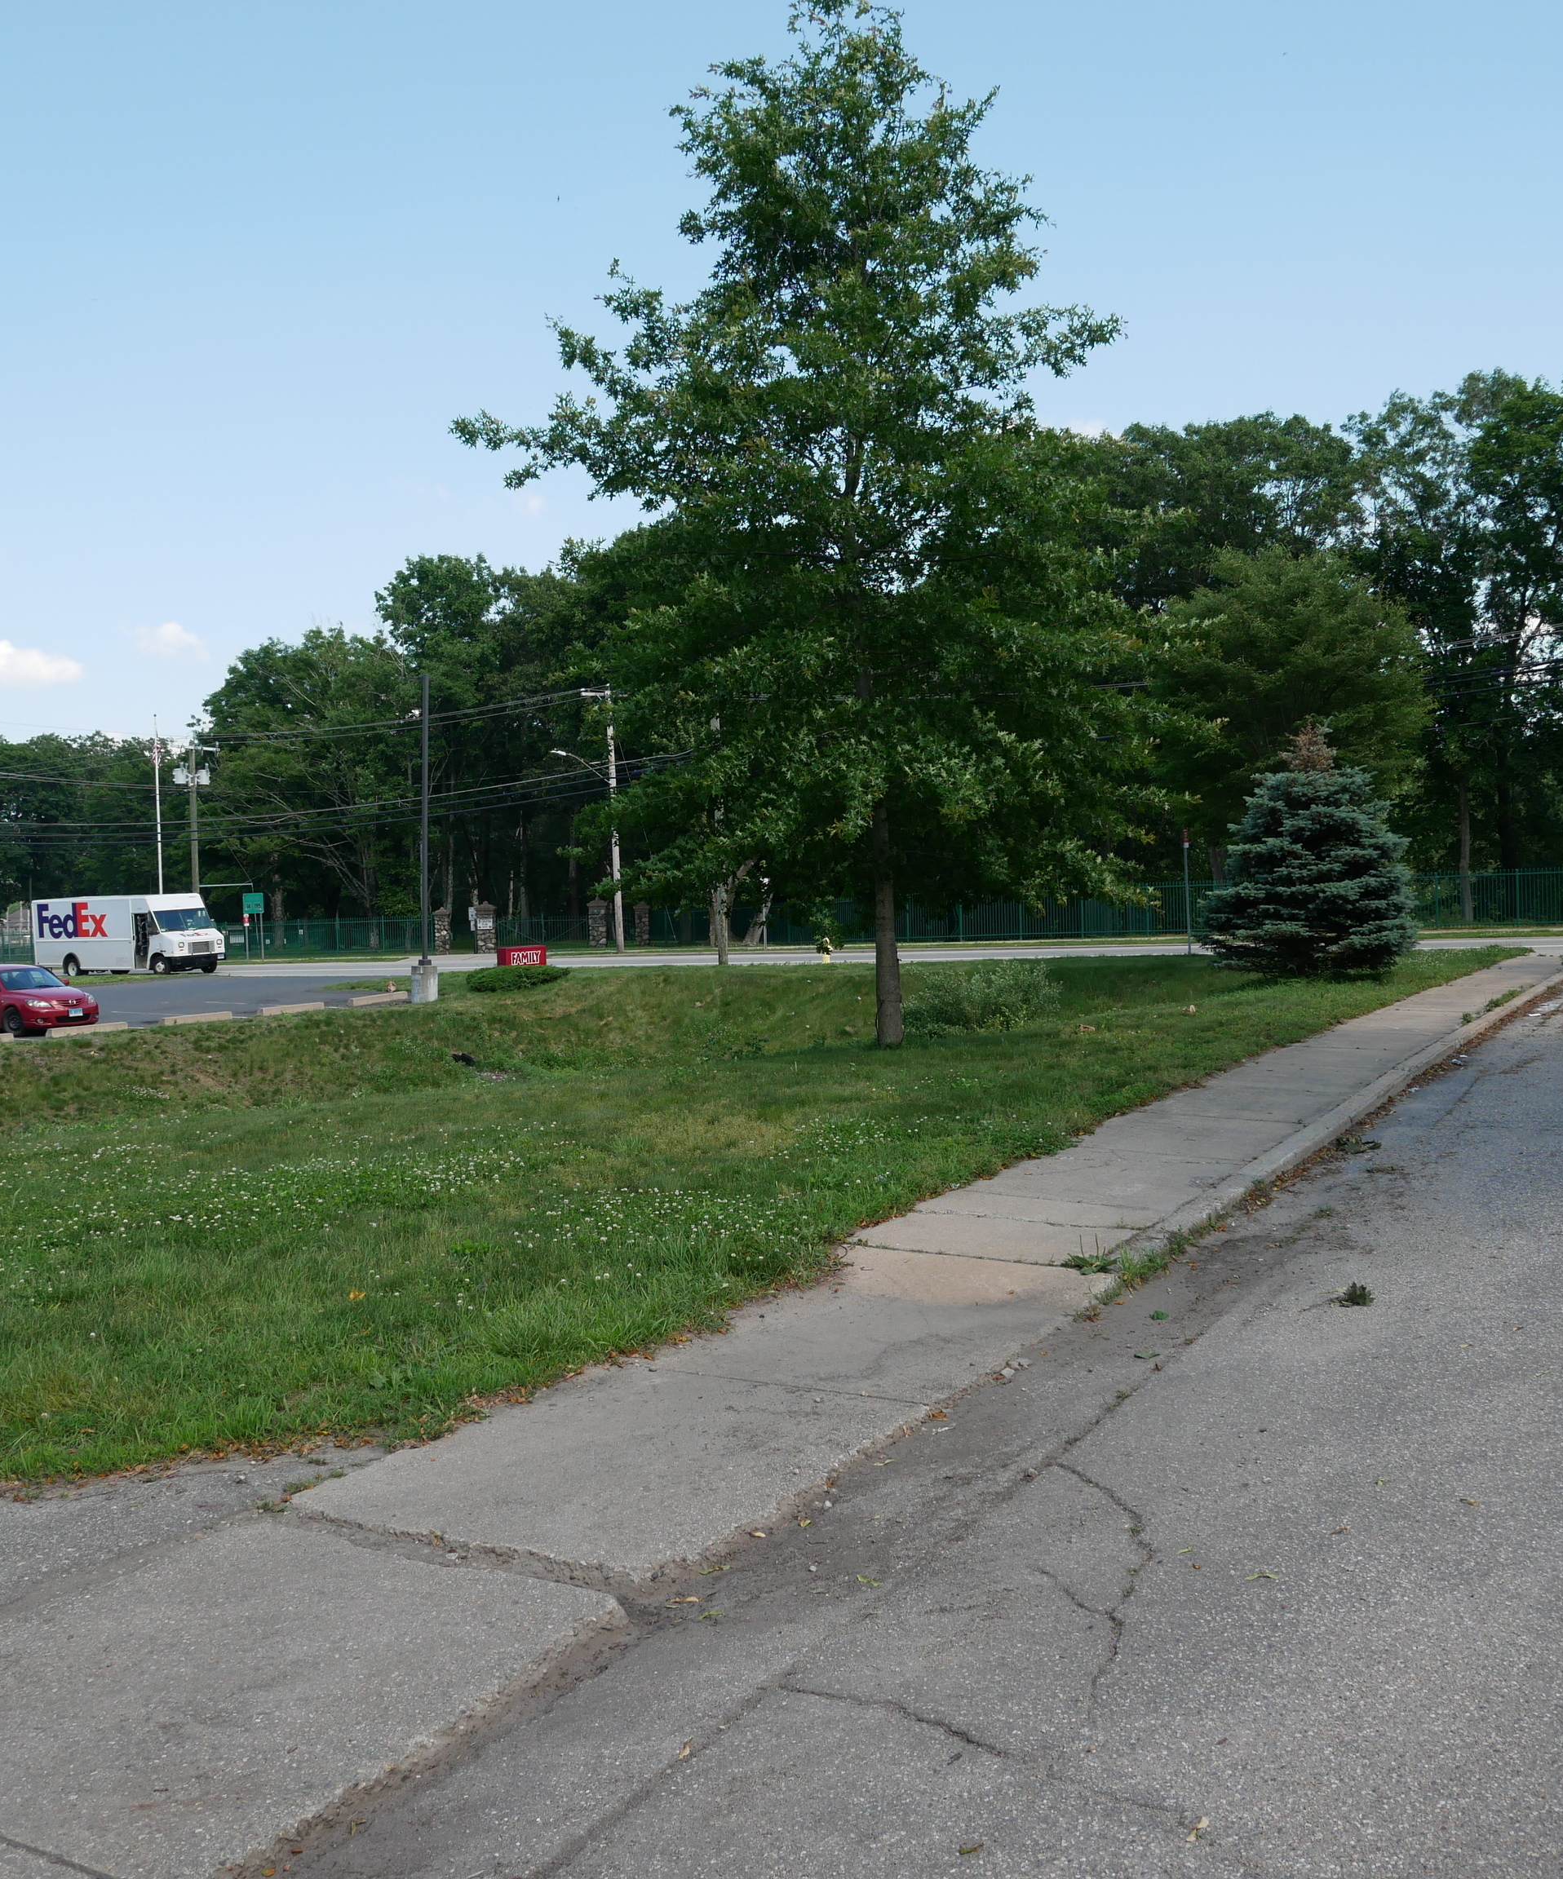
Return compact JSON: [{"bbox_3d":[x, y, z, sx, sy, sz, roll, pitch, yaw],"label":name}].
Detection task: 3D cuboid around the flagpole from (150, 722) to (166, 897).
[{"bbox_3d":[-32.915,-5.464,92.000,0.200,12.800,0.200,-2,1,0],"label":"flagpole"}]

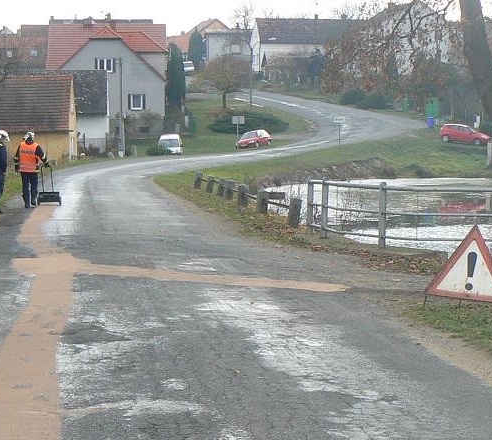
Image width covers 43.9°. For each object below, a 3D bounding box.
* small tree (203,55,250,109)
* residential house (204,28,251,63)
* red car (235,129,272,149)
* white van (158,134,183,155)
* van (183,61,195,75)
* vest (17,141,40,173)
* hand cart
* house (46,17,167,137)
[{"bbox_3d":[-2.143,-15.187,67.000,4.900,5.900,4.900,0,8,0],"label":"small tree"},{"bbox_3d":[-3.039,-30.481,109.000,8.300,7.200,8.500,0,8,0],"label":"residential house"},{"bbox_3d":[0.722,-6.839,51.800,1.650,1.450,3.800,-4,6,25],"label":"red car"},{"bbox_3d":[-6.722,-6.731,54.500,1.800,1.900,4.300,0,8,-2],"label":"white van"},{"bbox_3d":[-9.176,-24.589,98.500,1.800,1.900,4.400,-1,8,-8],"label":"van"},{"bbox_3d":[-5.237,-1.507,14.700,0.500,0.750,0.320,-1,8,-8],"label":"vest"},{"bbox_3d":[-4.747,-0.827,14.750,0.570,0.950,0.600,-1,8,-8],"label":"hand cart"},{"bbox_3d":[-13.700,-14.046,61.687,12.000,11.600,10.000,0,8,-3],"label":"house"}]

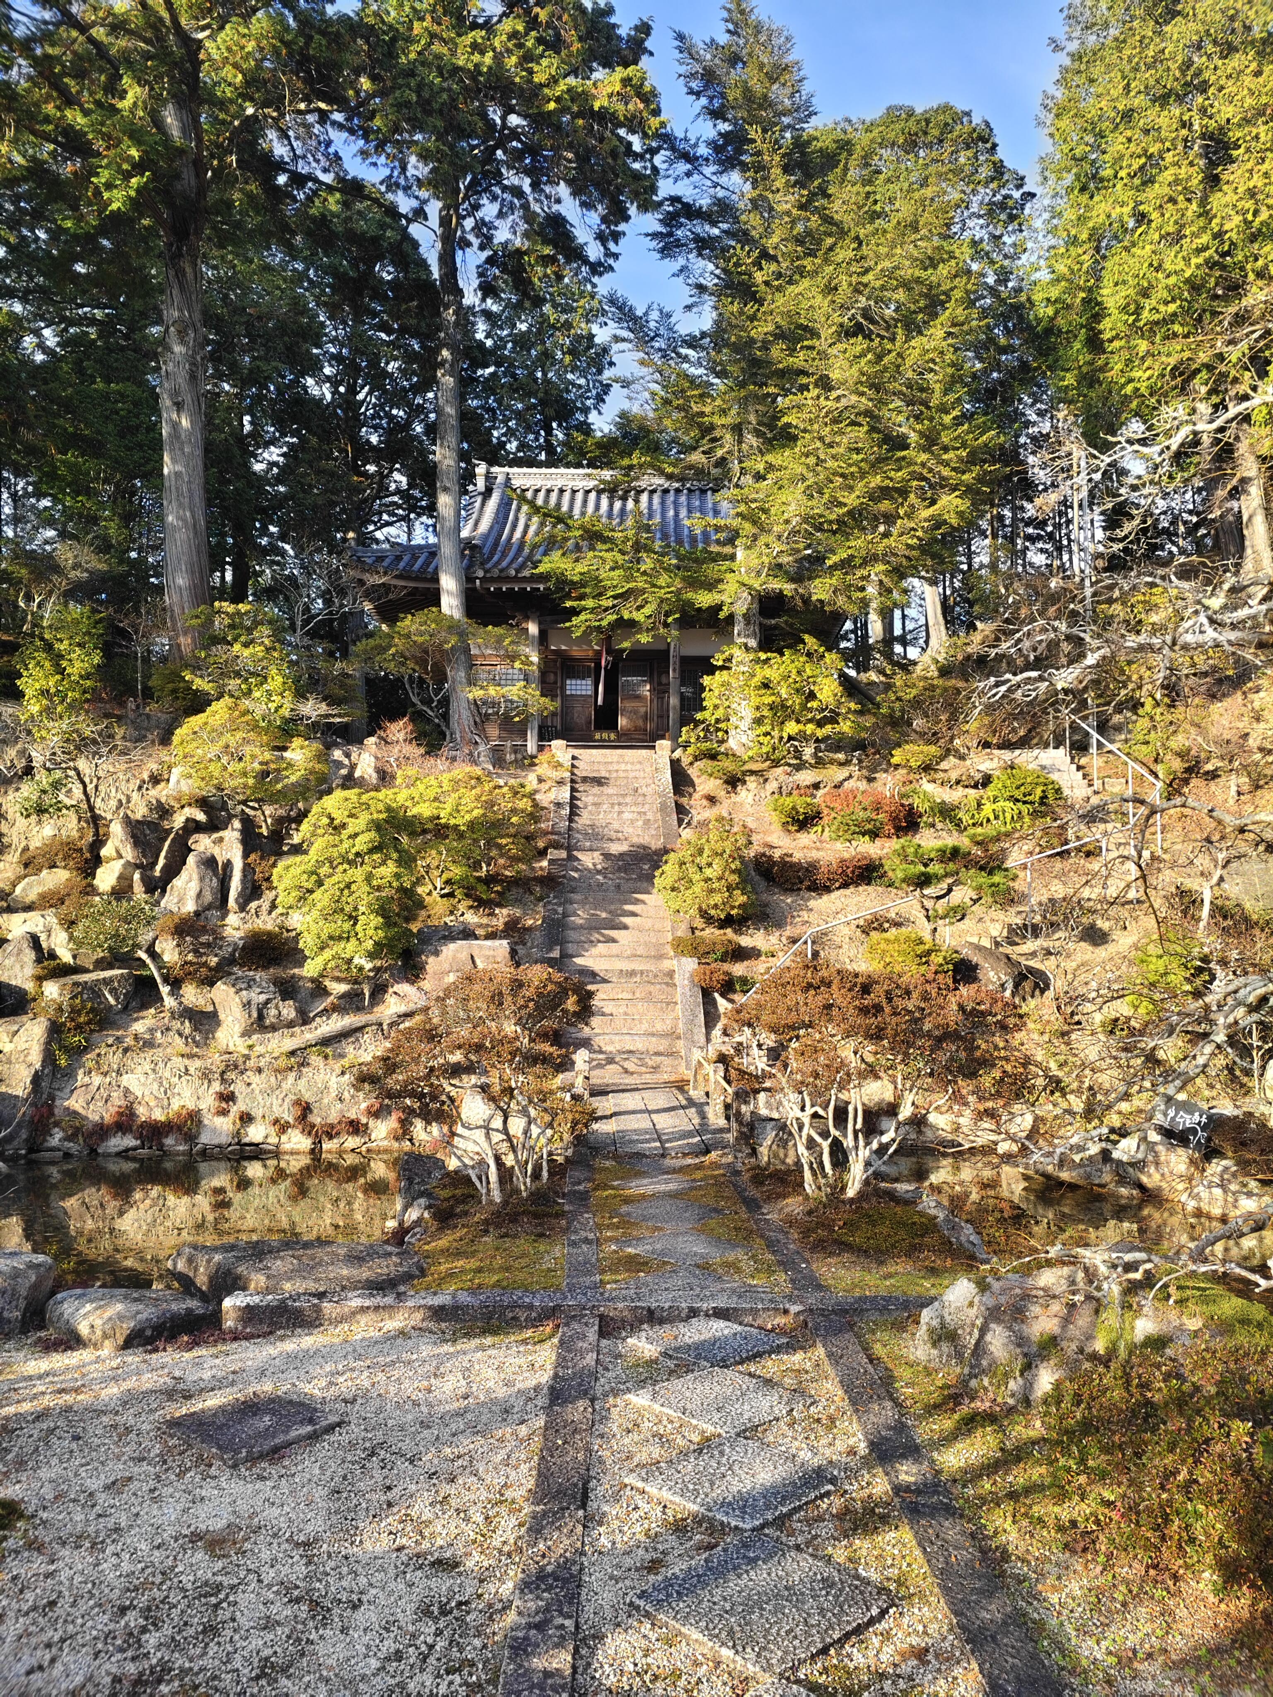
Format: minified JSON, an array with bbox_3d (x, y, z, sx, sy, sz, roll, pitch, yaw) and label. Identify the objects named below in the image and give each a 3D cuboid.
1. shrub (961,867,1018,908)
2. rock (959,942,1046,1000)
[{"bbox_3d":[4.178,0.455,15.100,0.660,0.480,0.600,0,-5,0],"label":"shrub"},{"bbox_3d":[4.677,1.605,16.500,1.222,0.781,0.900,0,-1,0],"label":"rock"}]

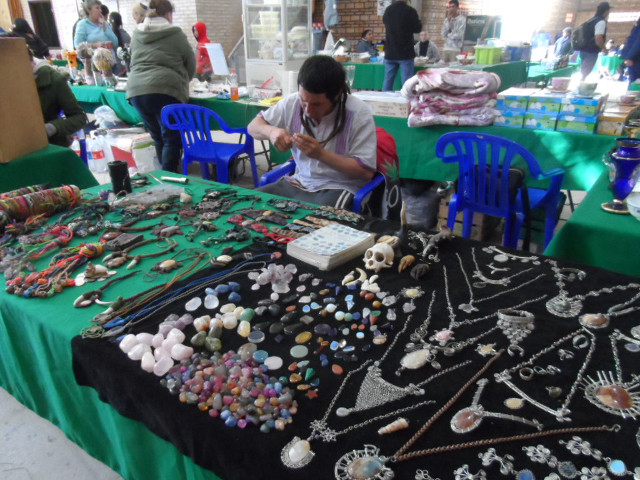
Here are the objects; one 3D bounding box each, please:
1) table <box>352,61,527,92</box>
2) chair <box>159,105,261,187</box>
[{"bbox_3d":[2.097,-3.063,8.755,2.700,0.750,1.400,14,28,28],"label":"table"},{"bbox_3d":[-0.896,-0.728,3.668,0.570,0.815,0.540,10,26,21],"label":"chair"}]

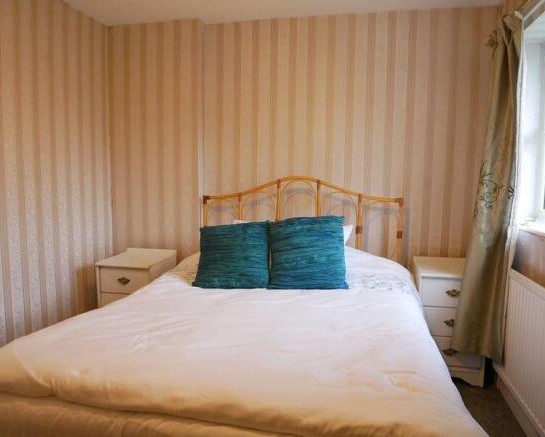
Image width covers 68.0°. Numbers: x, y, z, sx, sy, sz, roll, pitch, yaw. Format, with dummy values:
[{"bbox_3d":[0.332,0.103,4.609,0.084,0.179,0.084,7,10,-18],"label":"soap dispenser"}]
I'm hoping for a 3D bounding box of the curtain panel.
[{"bbox_3d":[1.204,-0.151,2.312,0.253,1.883,0.395,2,6,12],"label":"curtain panel"}]

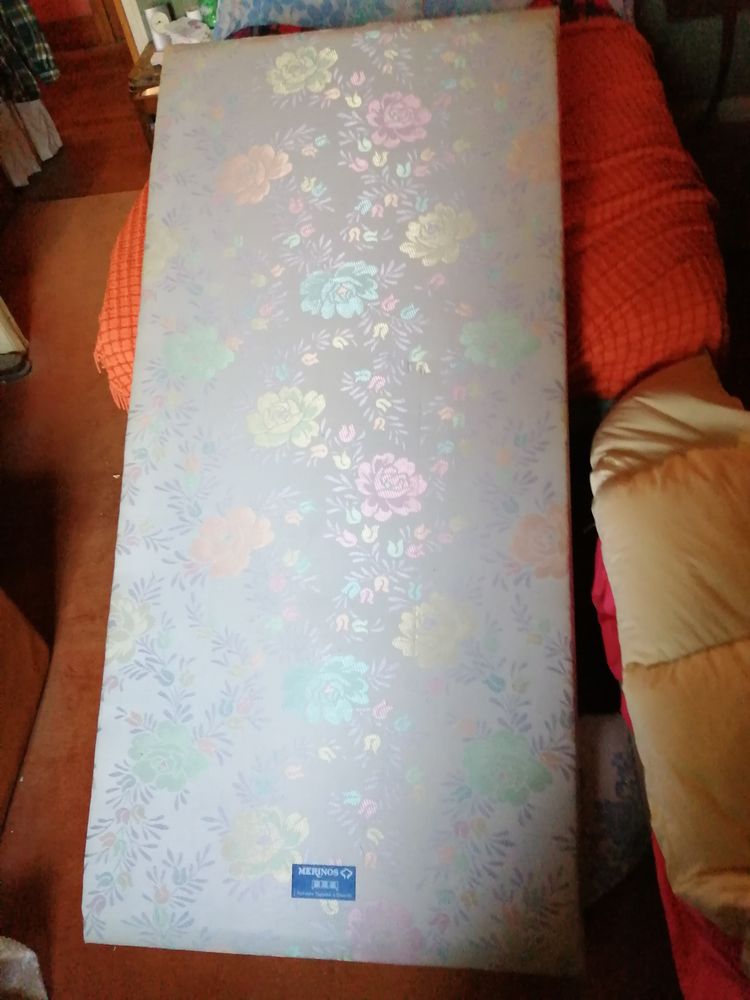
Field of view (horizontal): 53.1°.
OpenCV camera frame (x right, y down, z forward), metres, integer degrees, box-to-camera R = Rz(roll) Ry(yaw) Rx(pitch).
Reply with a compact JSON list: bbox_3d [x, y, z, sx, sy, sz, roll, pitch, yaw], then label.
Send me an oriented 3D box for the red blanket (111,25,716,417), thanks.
[{"bbox_3d":[0.101,-0.848,2.142,1.420,0.330,1.460,-1,52,7],"label":"red blanket"}]

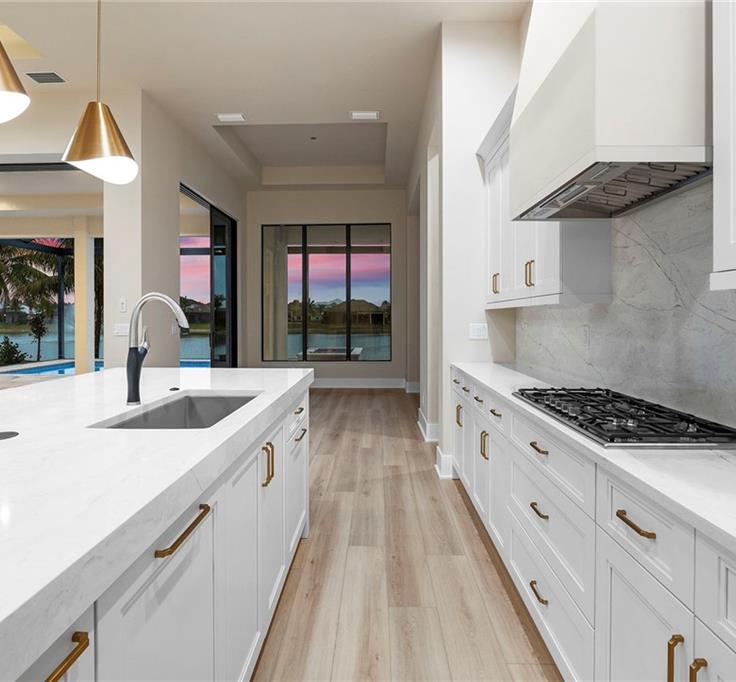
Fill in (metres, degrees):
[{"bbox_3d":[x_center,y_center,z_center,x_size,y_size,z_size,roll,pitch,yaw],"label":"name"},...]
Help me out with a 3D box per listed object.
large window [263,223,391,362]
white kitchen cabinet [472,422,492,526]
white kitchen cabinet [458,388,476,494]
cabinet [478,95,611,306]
[{"bbox_3d":[-0.818,-0.962,7.850,2.520,2.740,0.140,0,3,1],"label":"large window"},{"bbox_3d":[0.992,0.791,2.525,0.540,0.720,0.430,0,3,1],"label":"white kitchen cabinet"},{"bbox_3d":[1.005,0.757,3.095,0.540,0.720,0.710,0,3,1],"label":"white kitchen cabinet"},{"bbox_3d":[1.116,-0.862,2.755,0.320,1.261,1.390,0,3,1],"label":"cabinet"}]

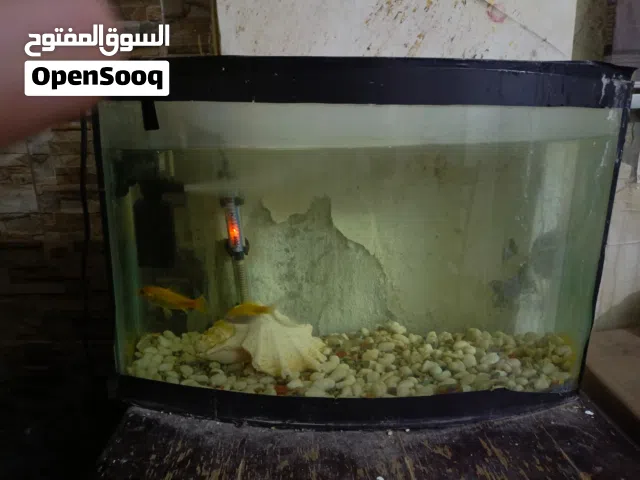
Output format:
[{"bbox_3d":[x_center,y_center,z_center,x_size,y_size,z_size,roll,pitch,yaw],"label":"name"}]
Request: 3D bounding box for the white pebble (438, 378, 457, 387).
[{"bbox_3d":[0.169,0.189,0.612,0.023,0.011,0.019,1,13,0],"label":"white pebble"}]

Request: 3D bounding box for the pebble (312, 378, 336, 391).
[{"bbox_3d":[0.006,0.195,0.624,0.032,0.018,0.028,2,13,0],"label":"pebble"}]

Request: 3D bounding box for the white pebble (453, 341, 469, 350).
[{"bbox_3d":[0.210,0.157,0.687,0.022,0.014,0.018,6,14,18],"label":"white pebble"}]

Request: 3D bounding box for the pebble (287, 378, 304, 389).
[{"bbox_3d":[-0.032,0.188,0.605,0.023,0.012,0.019,1,13,0],"label":"pebble"}]

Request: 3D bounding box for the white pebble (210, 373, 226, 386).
[{"bbox_3d":[-0.139,0.191,0.633,0.022,0.019,0.019,2,13,0],"label":"white pebble"}]

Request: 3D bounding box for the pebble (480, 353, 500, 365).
[{"bbox_3d":[0.251,0.174,0.679,0.029,0.016,0.024,1,13,0],"label":"pebble"}]

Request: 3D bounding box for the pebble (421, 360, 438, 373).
[{"bbox_3d":[0.162,0.187,0.683,0.027,0.016,0.023,2,13,0],"label":"pebble"}]

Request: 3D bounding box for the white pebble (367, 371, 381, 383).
[{"bbox_3d":[0.071,0.181,0.613,0.018,0.015,0.017,3,13,8],"label":"white pebble"}]

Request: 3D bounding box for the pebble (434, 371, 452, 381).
[{"bbox_3d":[0.175,0.193,0.656,0.026,0.014,0.022,2,13,0],"label":"pebble"}]

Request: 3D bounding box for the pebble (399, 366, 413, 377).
[{"bbox_3d":[0.123,0.190,0.664,0.020,0.015,0.017,2,13,0],"label":"pebble"}]

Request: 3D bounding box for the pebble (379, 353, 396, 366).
[{"bbox_3d":[0.095,0.168,0.648,0.025,0.018,0.022,4,13,9],"label":"pebble"}]

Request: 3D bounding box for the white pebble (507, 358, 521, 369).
[{"bbox_3d":[0.262,0.168,0.627,0.019,0.013,0.016,1,12,0],"label":"white pebble"}]

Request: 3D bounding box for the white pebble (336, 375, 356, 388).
[{"bbox_3d":[0.033,0.177,0.580,0.024,0.015,0.020,1,12,0],"label":"white pebble"}]

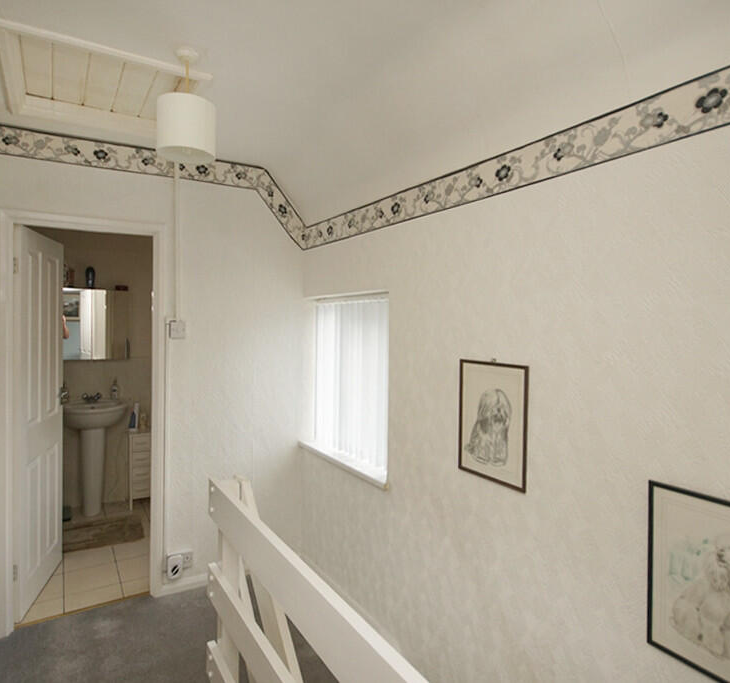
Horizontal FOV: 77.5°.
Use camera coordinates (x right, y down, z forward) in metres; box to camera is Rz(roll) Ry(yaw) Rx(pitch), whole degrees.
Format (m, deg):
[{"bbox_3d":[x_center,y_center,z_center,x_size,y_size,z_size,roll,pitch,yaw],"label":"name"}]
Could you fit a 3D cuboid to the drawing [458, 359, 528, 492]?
[{"bbox_3d":[0.461,0.288,1.647,0.018,0.426,0.308,0,2,-34],"label":"drawing"}]

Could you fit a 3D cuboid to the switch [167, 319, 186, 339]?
[{"bbox_3d":[-1.058,-0.068,2.566,0.088,0.092,0.028,0,2,-29],"label":"switch"}]

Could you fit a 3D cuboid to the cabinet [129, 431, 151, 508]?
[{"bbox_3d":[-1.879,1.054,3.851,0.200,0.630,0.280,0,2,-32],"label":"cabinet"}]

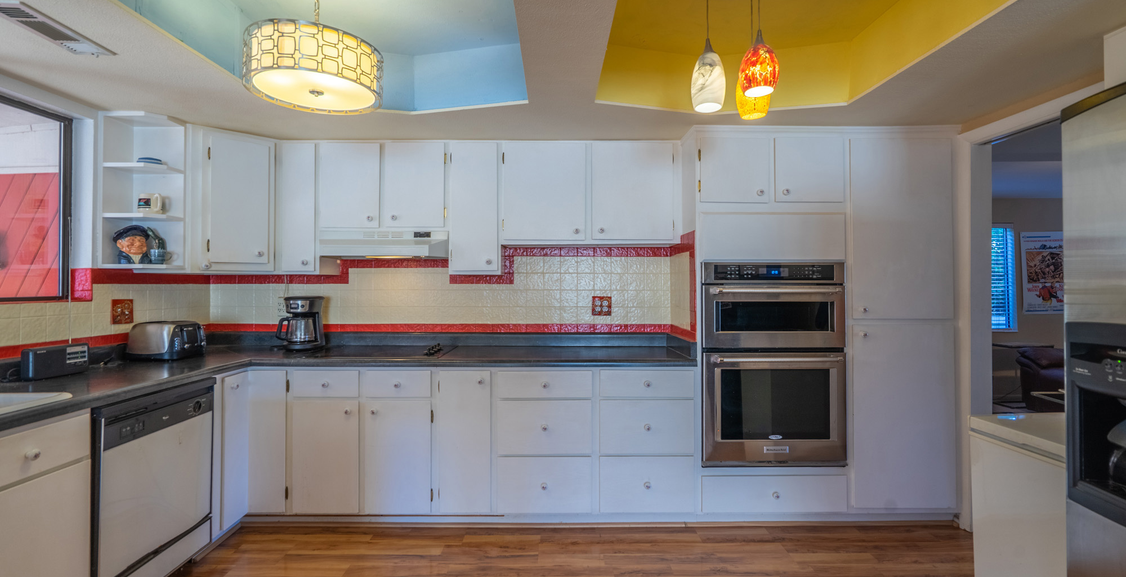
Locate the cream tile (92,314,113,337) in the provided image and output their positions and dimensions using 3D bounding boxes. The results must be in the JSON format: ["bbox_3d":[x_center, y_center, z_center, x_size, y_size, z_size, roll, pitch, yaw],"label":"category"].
[{"bbox_3d":[-2.276,0.178,2.468,0.010,0.108,0.107,0,0,-1],"label":"cream tile"}]

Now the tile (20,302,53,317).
[{"bbox_3d":[-2.272,0.093,2.148,0.010,0.058,0.110,0,0,-1],"label":"tile"}]

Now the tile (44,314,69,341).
[{"bbox_3d":[-2.273,0.178,2.248,0.010,0.112,0.108,0,0,-1],"label":"tile"}]

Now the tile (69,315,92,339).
[{"bbox_3d":[-2.283,0.181,2.367,0.012,0.110,0.110,0,0,0],"label":"tile"}]

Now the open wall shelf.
[{"bbox_3d":[-2.128,-0.477,2.535,0.295,0.765,0.205,0,0,-1],"label":"open wall shelf"}]

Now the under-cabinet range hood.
[{"bbox_3d":[-1.043,-0.260,3.000,0.755,0.150,0.470,0,0,0],"label":"under-cabinet range hood"}]

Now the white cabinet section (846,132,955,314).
[{"bbox_3d":[1.806,-0.321,2.968,0.559,0.978,0.600,0,0,-1],"label":"white cabinet section"}]

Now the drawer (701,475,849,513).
[{"bbox_3d":[1.105,1.072,2.860,0.764,0.195,0.500,0,0,-1],"label":"drawer"}]

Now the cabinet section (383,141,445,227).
[{"bbox_3d":[-0.855,-0.596,3.020,0.347,0.485,0.300,0,0,-1],"label":"cabinet section"}]

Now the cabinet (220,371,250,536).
[{"bbox_3d":[-1.965,0.815,2.565,0.570,0.760,0.215,0,0,-1],"label":"cabinet"}]

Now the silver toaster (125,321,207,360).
[{"bbox_3d":[-2.122,0.277,2.697,0.262,0.190,0.245,0,0,-5],"label":"silver toaster"}]

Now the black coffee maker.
[{"bbox_3d":[-1.615,0.210,3.060,0.185,0.320,0.260,0,0,10],"label":"black coffee maker"}]

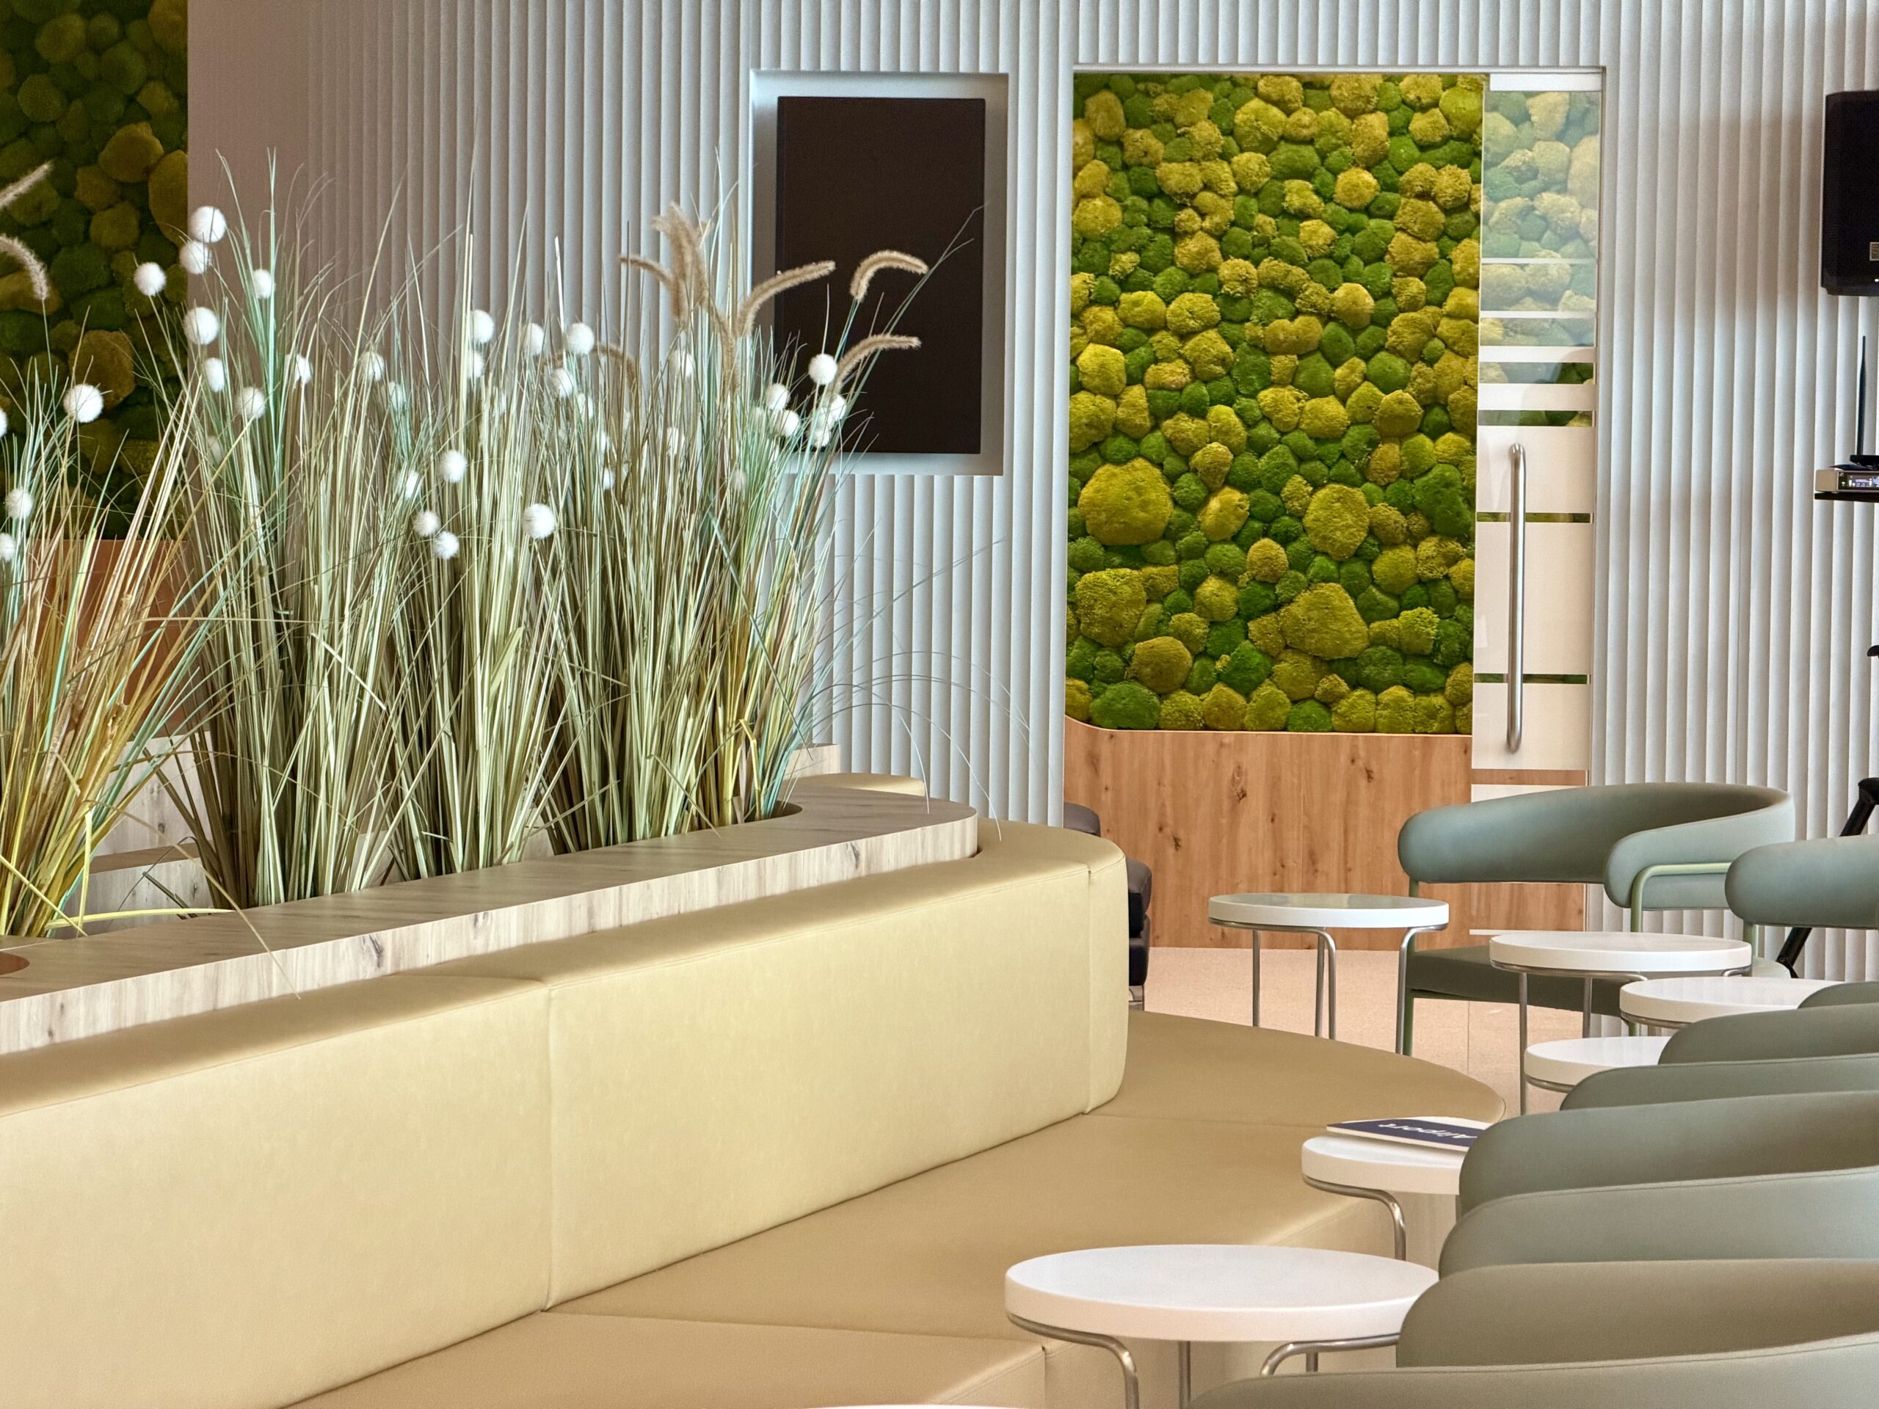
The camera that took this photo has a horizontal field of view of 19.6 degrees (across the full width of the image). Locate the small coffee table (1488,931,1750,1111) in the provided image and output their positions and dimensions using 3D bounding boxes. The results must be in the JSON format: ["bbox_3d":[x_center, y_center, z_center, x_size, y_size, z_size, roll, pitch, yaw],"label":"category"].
[{"bbox_3d":[1.157,0.674,9.247,0.445,0.540,0.445,1,3,0],"label":"small coffee table"}]

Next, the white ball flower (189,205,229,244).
[{"bbox_3d":[-0.834,-0.547,6.200,0.043,0.043,0.043,1,3,0],"label":"white ball flower"}]

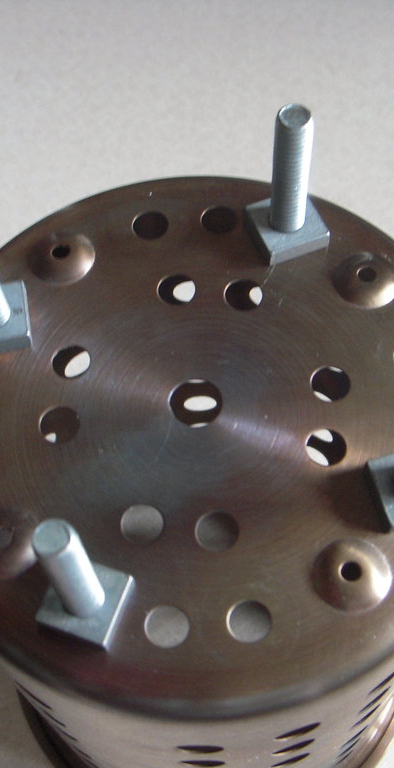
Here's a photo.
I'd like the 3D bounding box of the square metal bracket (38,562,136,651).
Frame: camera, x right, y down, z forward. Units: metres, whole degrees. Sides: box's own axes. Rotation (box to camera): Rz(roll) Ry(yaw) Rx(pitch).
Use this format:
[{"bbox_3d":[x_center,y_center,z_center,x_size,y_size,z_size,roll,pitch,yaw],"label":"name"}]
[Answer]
[{"bbox_3d":[-0.019,0.037,0.189,0.012,0.004,0.012,17,64,11],"label":"square metal bracket"}]

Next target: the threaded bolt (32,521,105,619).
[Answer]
[{"bbox_3d":[-0.020,0.029,0.174,0.006,0.030,0.006,-1,62,3],"label":"threaded bolt"}]

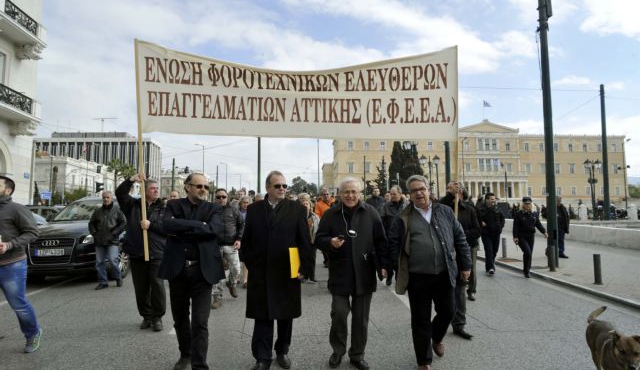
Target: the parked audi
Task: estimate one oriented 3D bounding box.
[{"bbox_3d":[-5.130,1.120,10.270,2.000,1.740,5.050,0,-3,-5],"label":"parked audi"}]

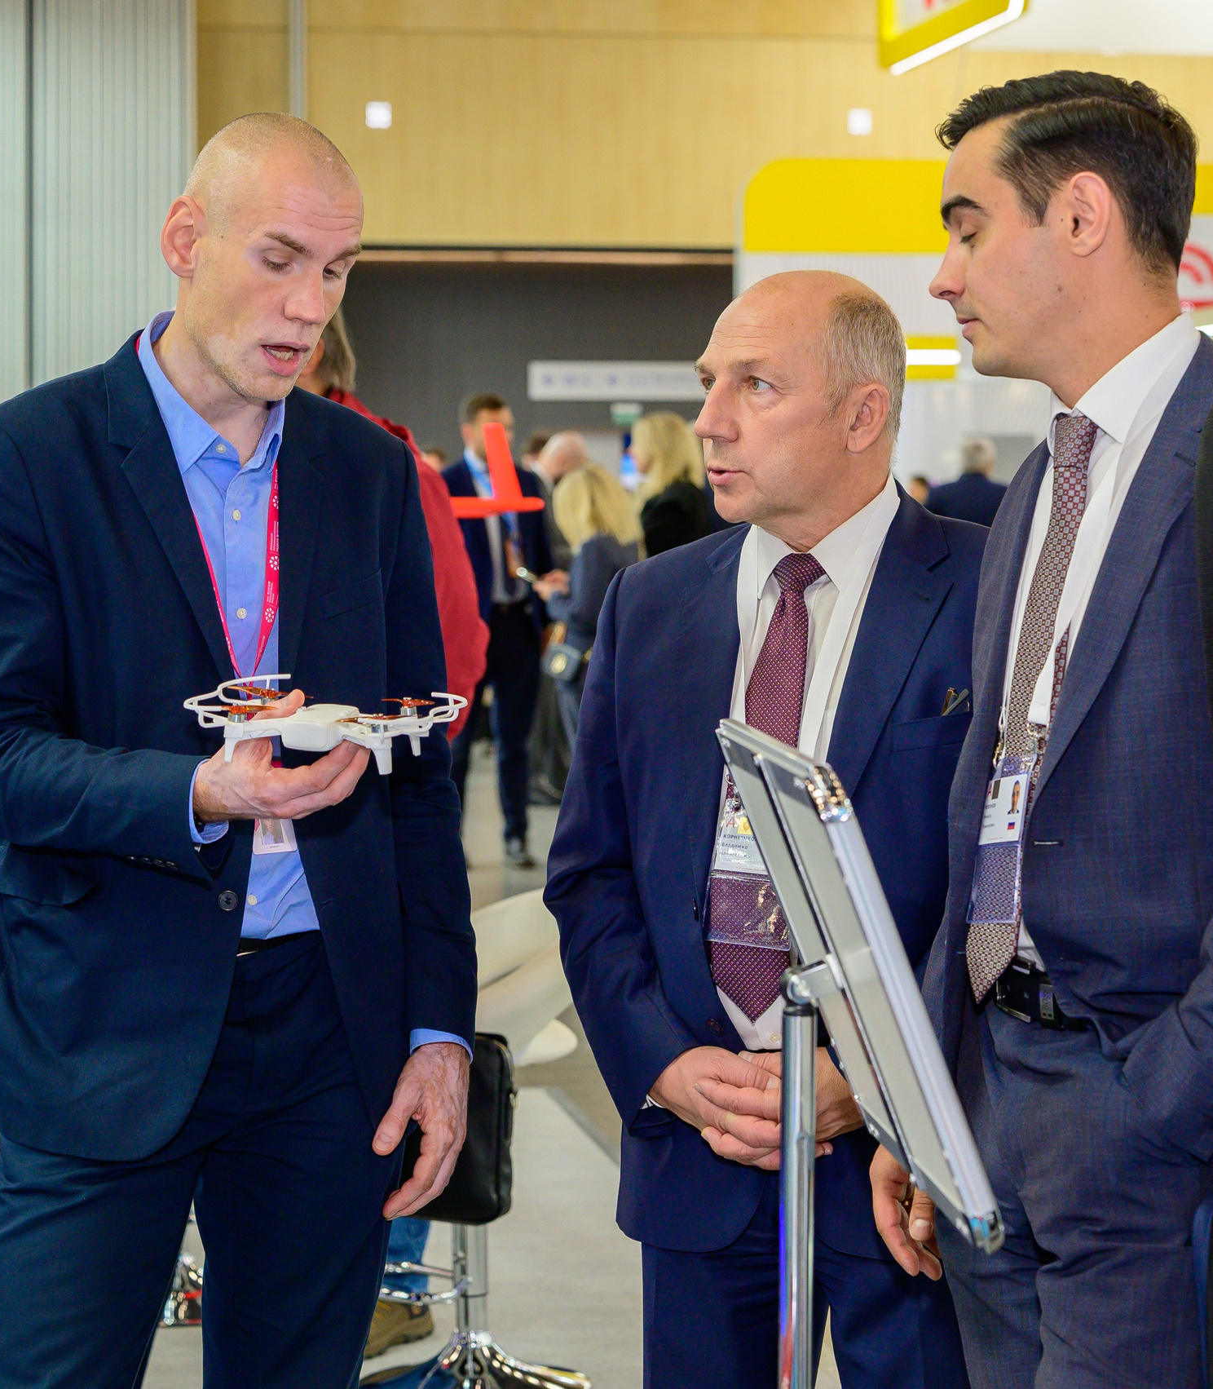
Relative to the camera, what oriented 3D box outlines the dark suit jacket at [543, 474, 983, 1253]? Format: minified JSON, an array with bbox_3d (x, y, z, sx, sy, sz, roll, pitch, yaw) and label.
[{"bbox_3d":[0.197,0.177,3.550,0.570,0.760,0.340,1,3,19],"label":"dark suit jacket"}]

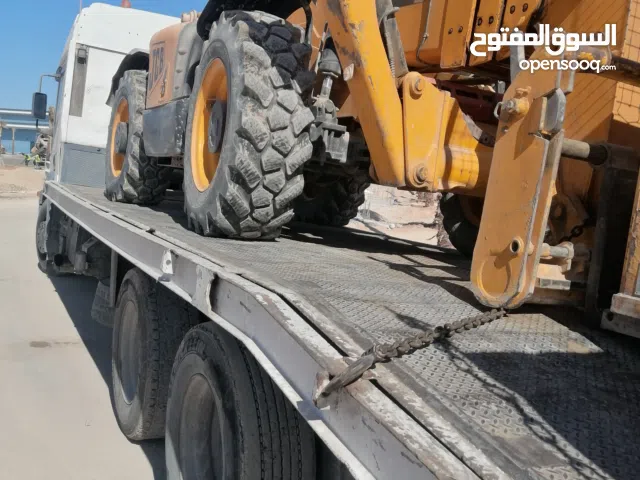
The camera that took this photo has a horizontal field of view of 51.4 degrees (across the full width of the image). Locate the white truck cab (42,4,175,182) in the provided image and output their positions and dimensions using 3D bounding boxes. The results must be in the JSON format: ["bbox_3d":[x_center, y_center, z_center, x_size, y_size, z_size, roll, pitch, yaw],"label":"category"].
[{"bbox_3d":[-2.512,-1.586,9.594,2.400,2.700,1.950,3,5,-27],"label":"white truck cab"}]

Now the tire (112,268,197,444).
[{"bbox_3d":[-1.052,0.708,4.140,0.300,1.040,1.040,3,5,-27],"label":"tire"}]

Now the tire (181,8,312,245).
[{"bbox_3d":[-0.460,-0.629,3.811,0.400,1.250,1.240,3,5,-27],"label":"tire"}]

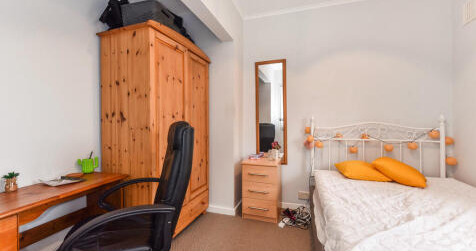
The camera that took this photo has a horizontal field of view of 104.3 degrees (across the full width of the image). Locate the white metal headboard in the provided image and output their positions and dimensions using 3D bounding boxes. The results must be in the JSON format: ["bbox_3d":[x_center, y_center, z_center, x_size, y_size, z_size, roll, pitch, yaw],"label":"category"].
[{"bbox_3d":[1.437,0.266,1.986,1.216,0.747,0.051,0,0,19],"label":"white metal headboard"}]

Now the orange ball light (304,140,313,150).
[{"bbox_3d":[0.827,0.223,2.170,0.076,0.086,0.076,0,0,0],"label":"orange ball light"}]

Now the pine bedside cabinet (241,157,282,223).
[{"bbox_3d":[0.299,0.734,2.220,0.389,0.656,0.389,0,0,19],"label":"pine bedside cabinet"}]

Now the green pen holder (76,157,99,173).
[{"bbox_3d":[-1.318,0.348,1.630,0.083,0.134,0.150,0,0,41],"label":"green pen holder"}]

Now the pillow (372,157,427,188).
[{"bbox_3d":[1.396,0.398,1.659,0.424,0.141,0.353,19,15,18],"label":"pillow"}]

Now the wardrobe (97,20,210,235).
[{"bbox_3d":[-0.800,0.114,2.005,0.616,1.898,1.009,0,0,19],"label":"wardrobe"}]

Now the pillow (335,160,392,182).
[{"bbox_3d":[1.266,0.438,1.842,0.444,0.131,0.404,0,7,19],"label":"pillow"}]

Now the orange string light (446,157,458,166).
[{"bbox_3d":[2.037,0.342,1.756,0.079,0.079,0.076,0,0,19],"label":"orange string light"}]

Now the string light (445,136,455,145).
[{"bbox_3d":[2.015,0.143,1.766,0.076,0.079,0.076,0,0,19],"label":"string light"}]

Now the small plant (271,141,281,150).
[{"bbox_3d":[0.434,0.235,2.140,0.101,0.101,0.096,0,0,19],"label":"small plant"}]

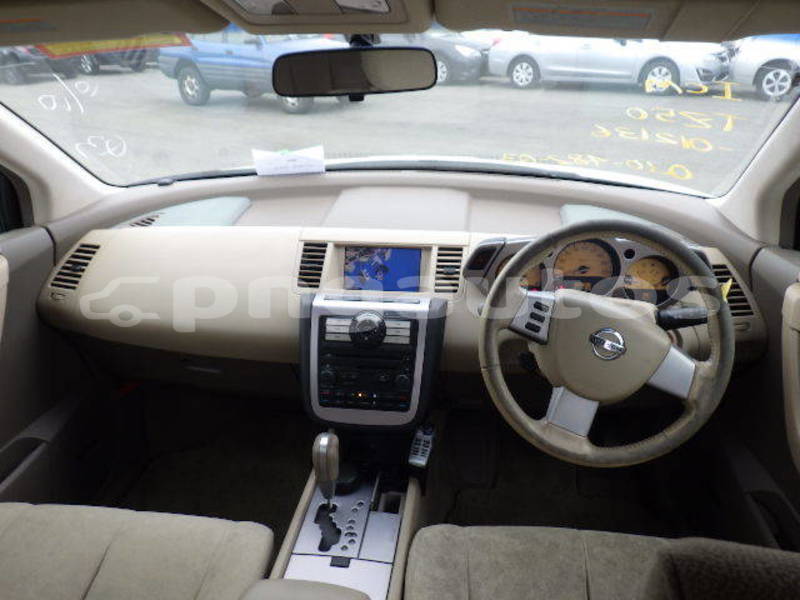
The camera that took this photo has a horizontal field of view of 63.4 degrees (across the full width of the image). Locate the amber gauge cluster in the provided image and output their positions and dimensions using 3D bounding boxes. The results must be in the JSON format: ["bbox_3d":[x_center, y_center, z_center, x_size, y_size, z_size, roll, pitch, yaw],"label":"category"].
[{"bbox_3d":[0.342,-0.050,1.185,0.330,0.125,0.090,2,1,7],"label":"amber gauge cluster"}]

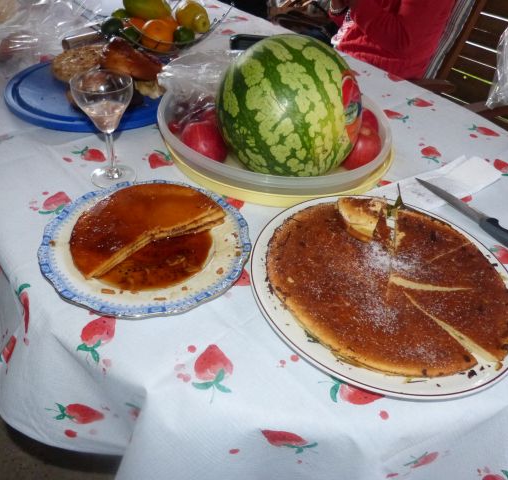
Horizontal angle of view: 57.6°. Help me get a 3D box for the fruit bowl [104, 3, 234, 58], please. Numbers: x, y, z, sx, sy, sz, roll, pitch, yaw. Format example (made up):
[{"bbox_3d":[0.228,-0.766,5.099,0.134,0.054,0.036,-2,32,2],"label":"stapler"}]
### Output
[{"bbox_3d":[-0.194,-0.483,1.022,0.290,0.105,0.290,6,42,0],"label":"fruit bowl"}]

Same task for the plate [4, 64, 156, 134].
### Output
[{"bbox_3d":[-0.285,-0.284,0.857,0.320,0.016,0.320,3,42,-3],"label":"plate"}]

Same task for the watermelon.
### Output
[{"bbox_3d":[0.047,-0.175,0.617,0.192,0.192,0.192,6,42,0],"label":"watermelon"}]

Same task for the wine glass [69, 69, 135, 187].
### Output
[{"bbox_3d":[-0.196,-0.142,0.616,0.075,0.140,0.075,6,42,0],"label":"wine glass"}]

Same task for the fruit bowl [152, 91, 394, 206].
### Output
[{"bbox_3d":[0.037,-0.186,0.759,0.378,0.050,0.378,3,42,-3],"label":"fruit bowl"}]

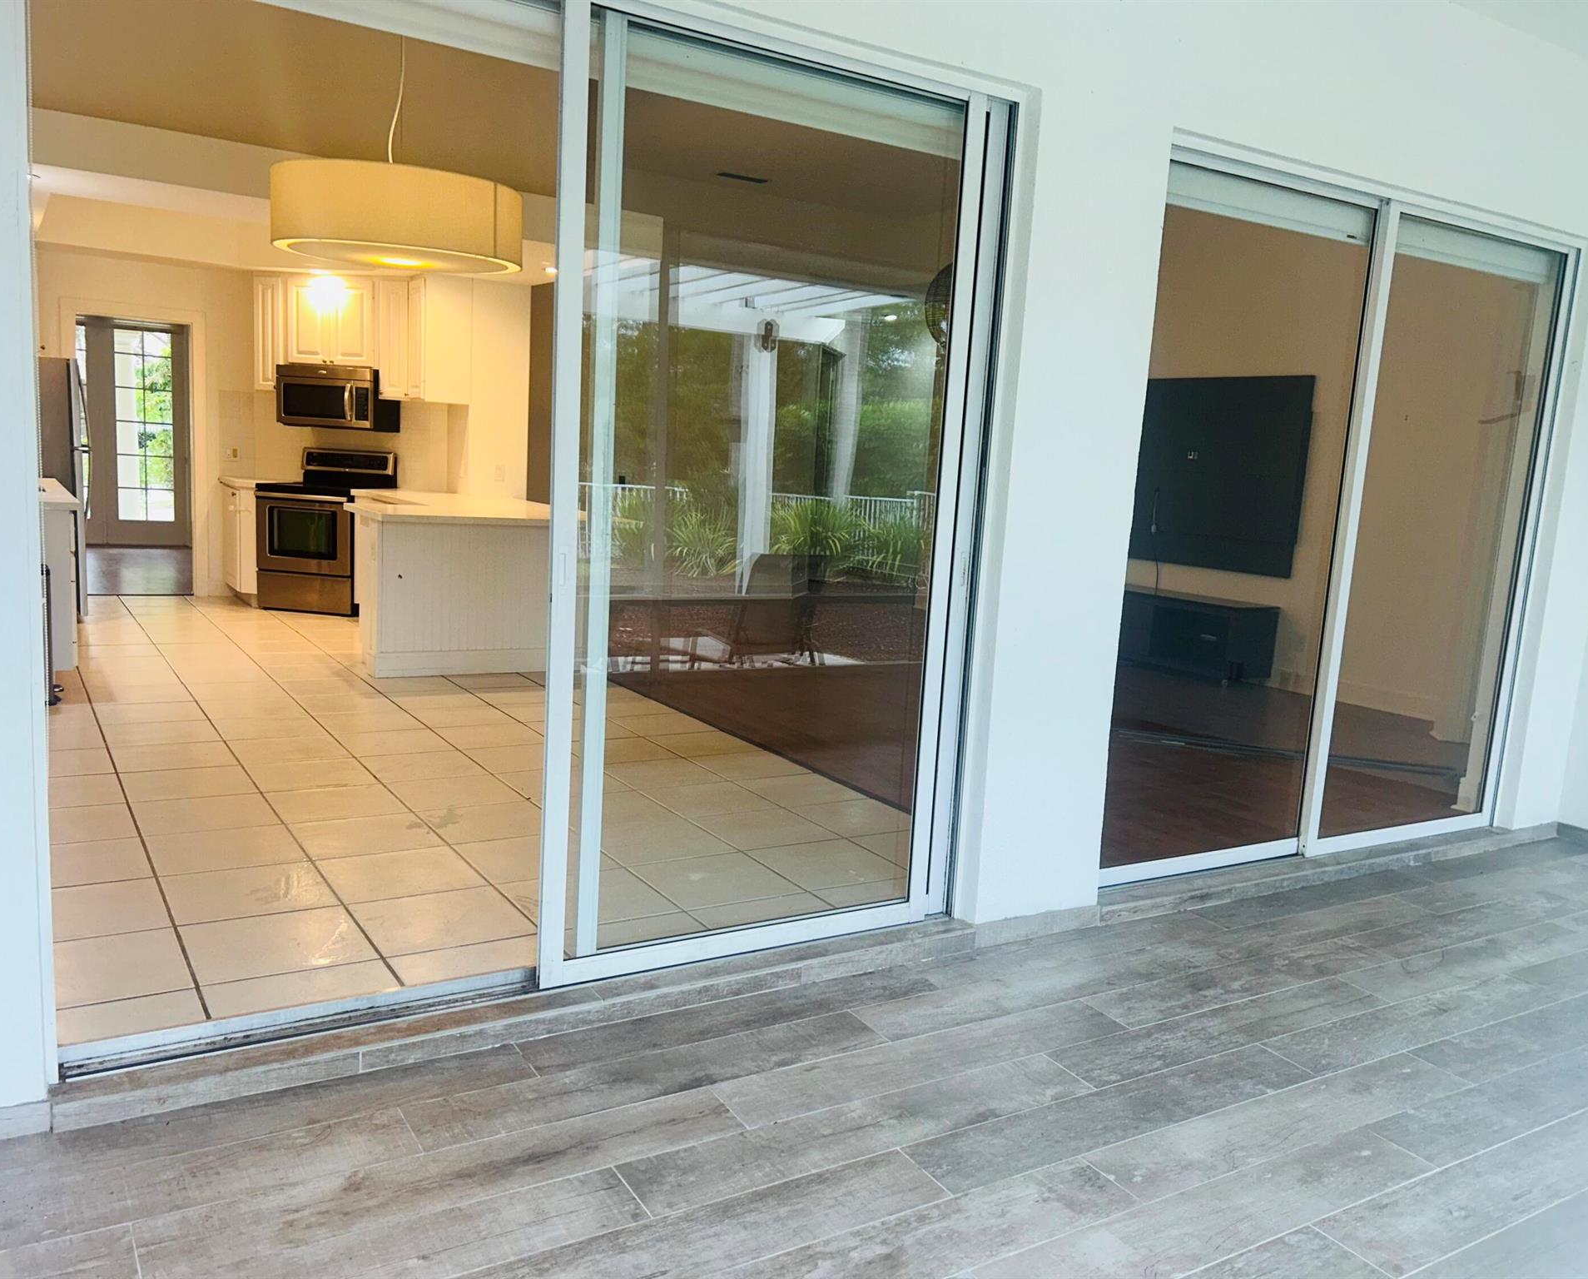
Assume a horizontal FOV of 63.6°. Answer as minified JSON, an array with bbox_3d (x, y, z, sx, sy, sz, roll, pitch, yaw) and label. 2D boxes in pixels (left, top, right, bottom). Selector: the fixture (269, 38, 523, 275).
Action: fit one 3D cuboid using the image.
[{"bbox_3d":[-1.260,-1.618,4.113,0.770,0.766,0.770,-2,10,-32],"label":"fixture"}]

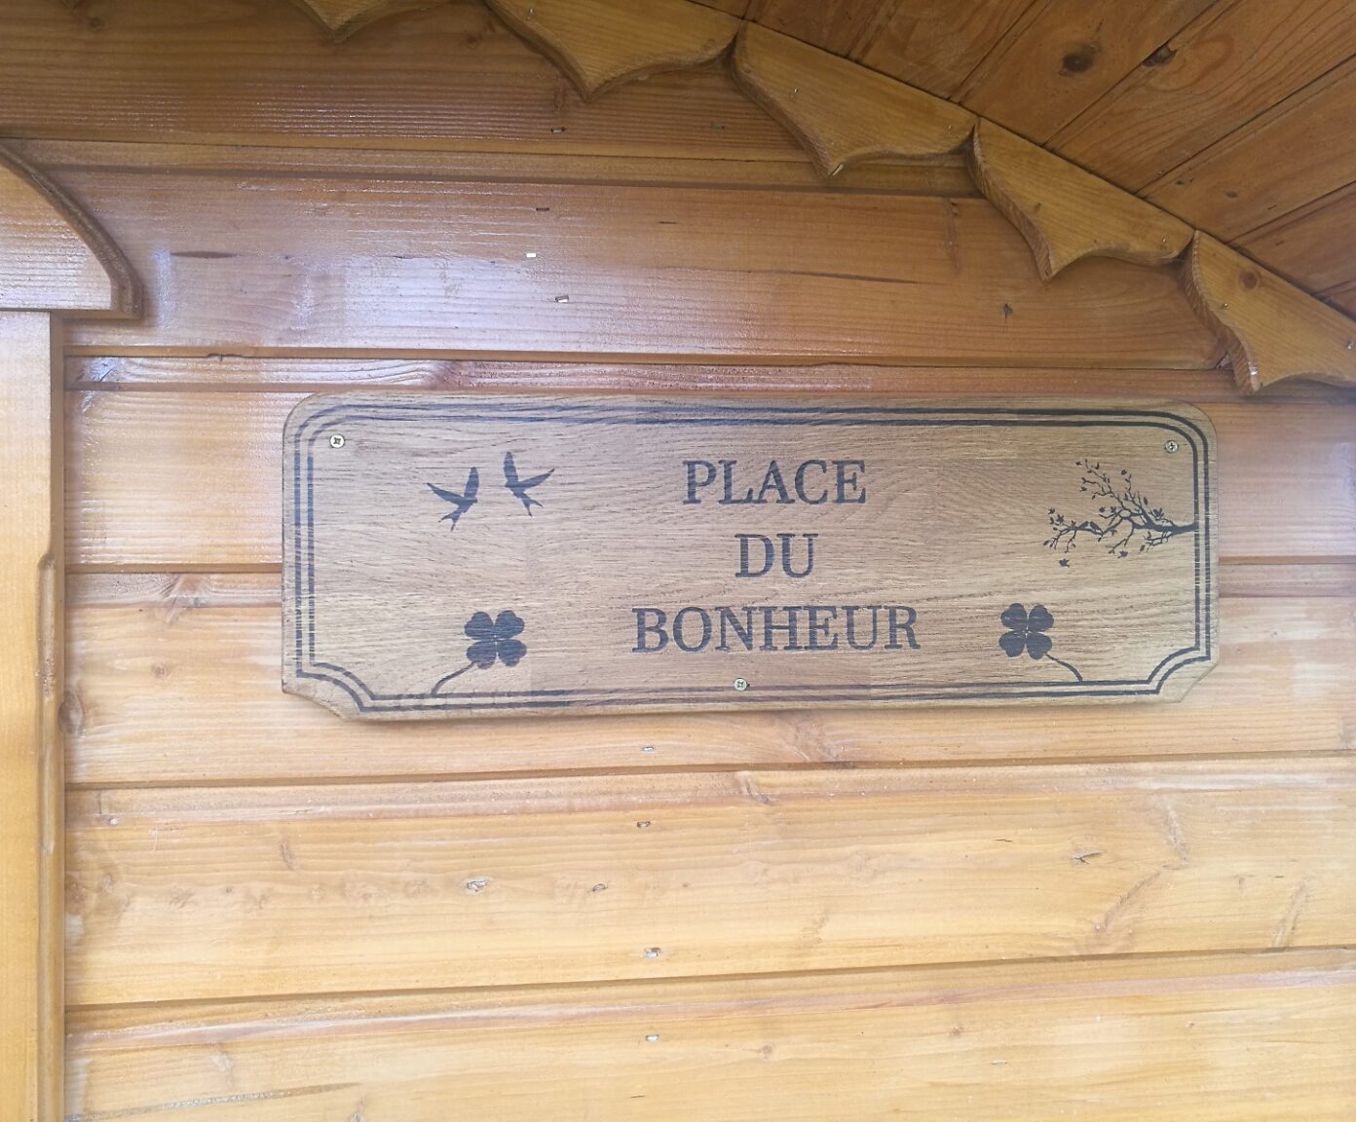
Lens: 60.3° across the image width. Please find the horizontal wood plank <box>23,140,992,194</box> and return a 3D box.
[{"bbox_3d":[-0.103,-0.244,0.734,0.596,0.018,0.016,0,-1,-6],"label":"horizontal wood plank"}]

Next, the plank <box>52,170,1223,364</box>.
[{"bbox_3d":[-0.004,-0.179,0.741,0.738,0.110,0.020,0,-1,-6],"label":"plank"}]

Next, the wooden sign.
[{"bbox_3d":[0.056,-0.004,0.724,0.580,0.194,0.018,0,-1,-6],"label":"wooden sign"}]

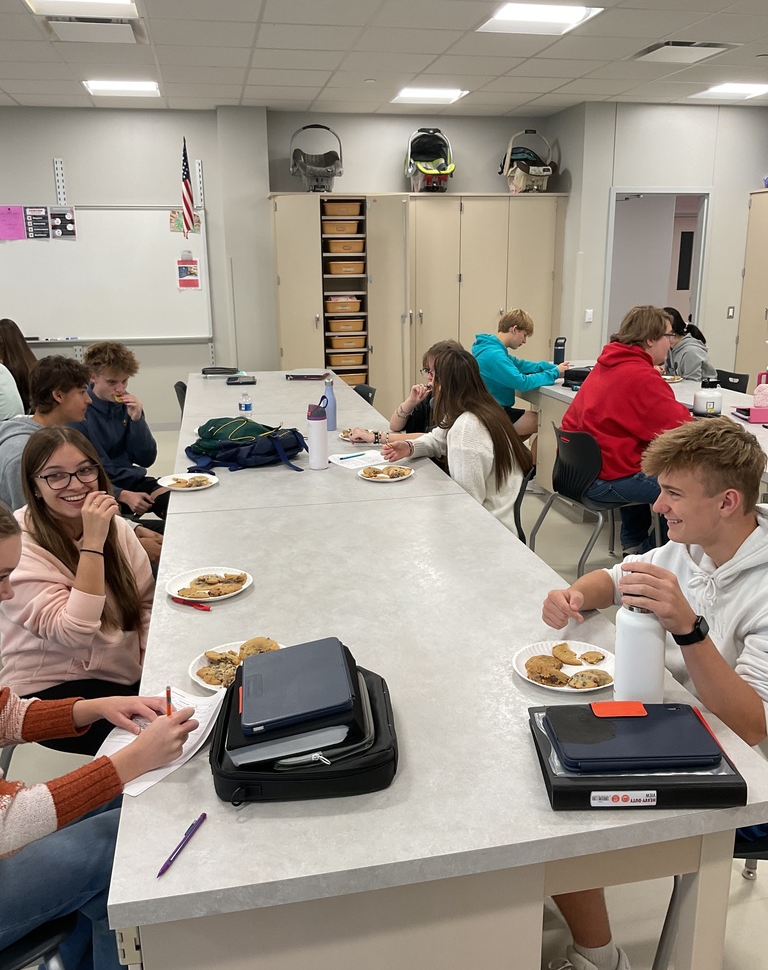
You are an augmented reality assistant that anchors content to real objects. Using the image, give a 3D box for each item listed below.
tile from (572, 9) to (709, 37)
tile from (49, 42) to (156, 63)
[{"bbox_3d":[1.450,-2.658,4.937,0.605,0.020,0.605,-3,15,-11],"label":"tile"},{"bbox_3d":[-1.777,-2.793,5.539,0.603,0.022,0.603,-3,15,-11],"label":"tile"}]

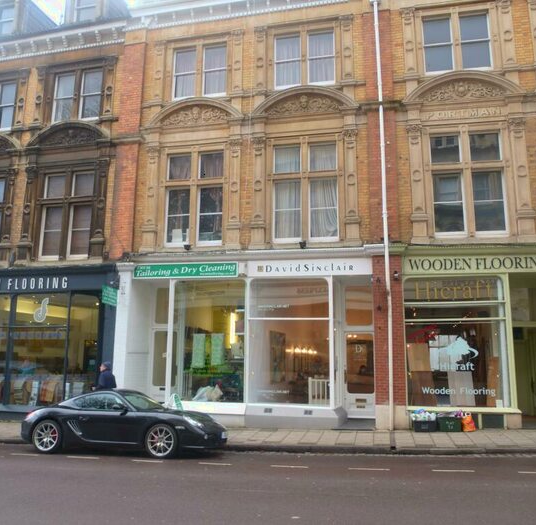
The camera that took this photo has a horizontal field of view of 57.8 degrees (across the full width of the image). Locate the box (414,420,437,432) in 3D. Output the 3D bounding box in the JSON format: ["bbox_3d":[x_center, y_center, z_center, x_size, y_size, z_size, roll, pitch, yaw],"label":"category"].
[{"bbox_3d":[3.530,3.635,10.910,0.490,0.260,0.370,-2,-10,12],"label":"box"}]

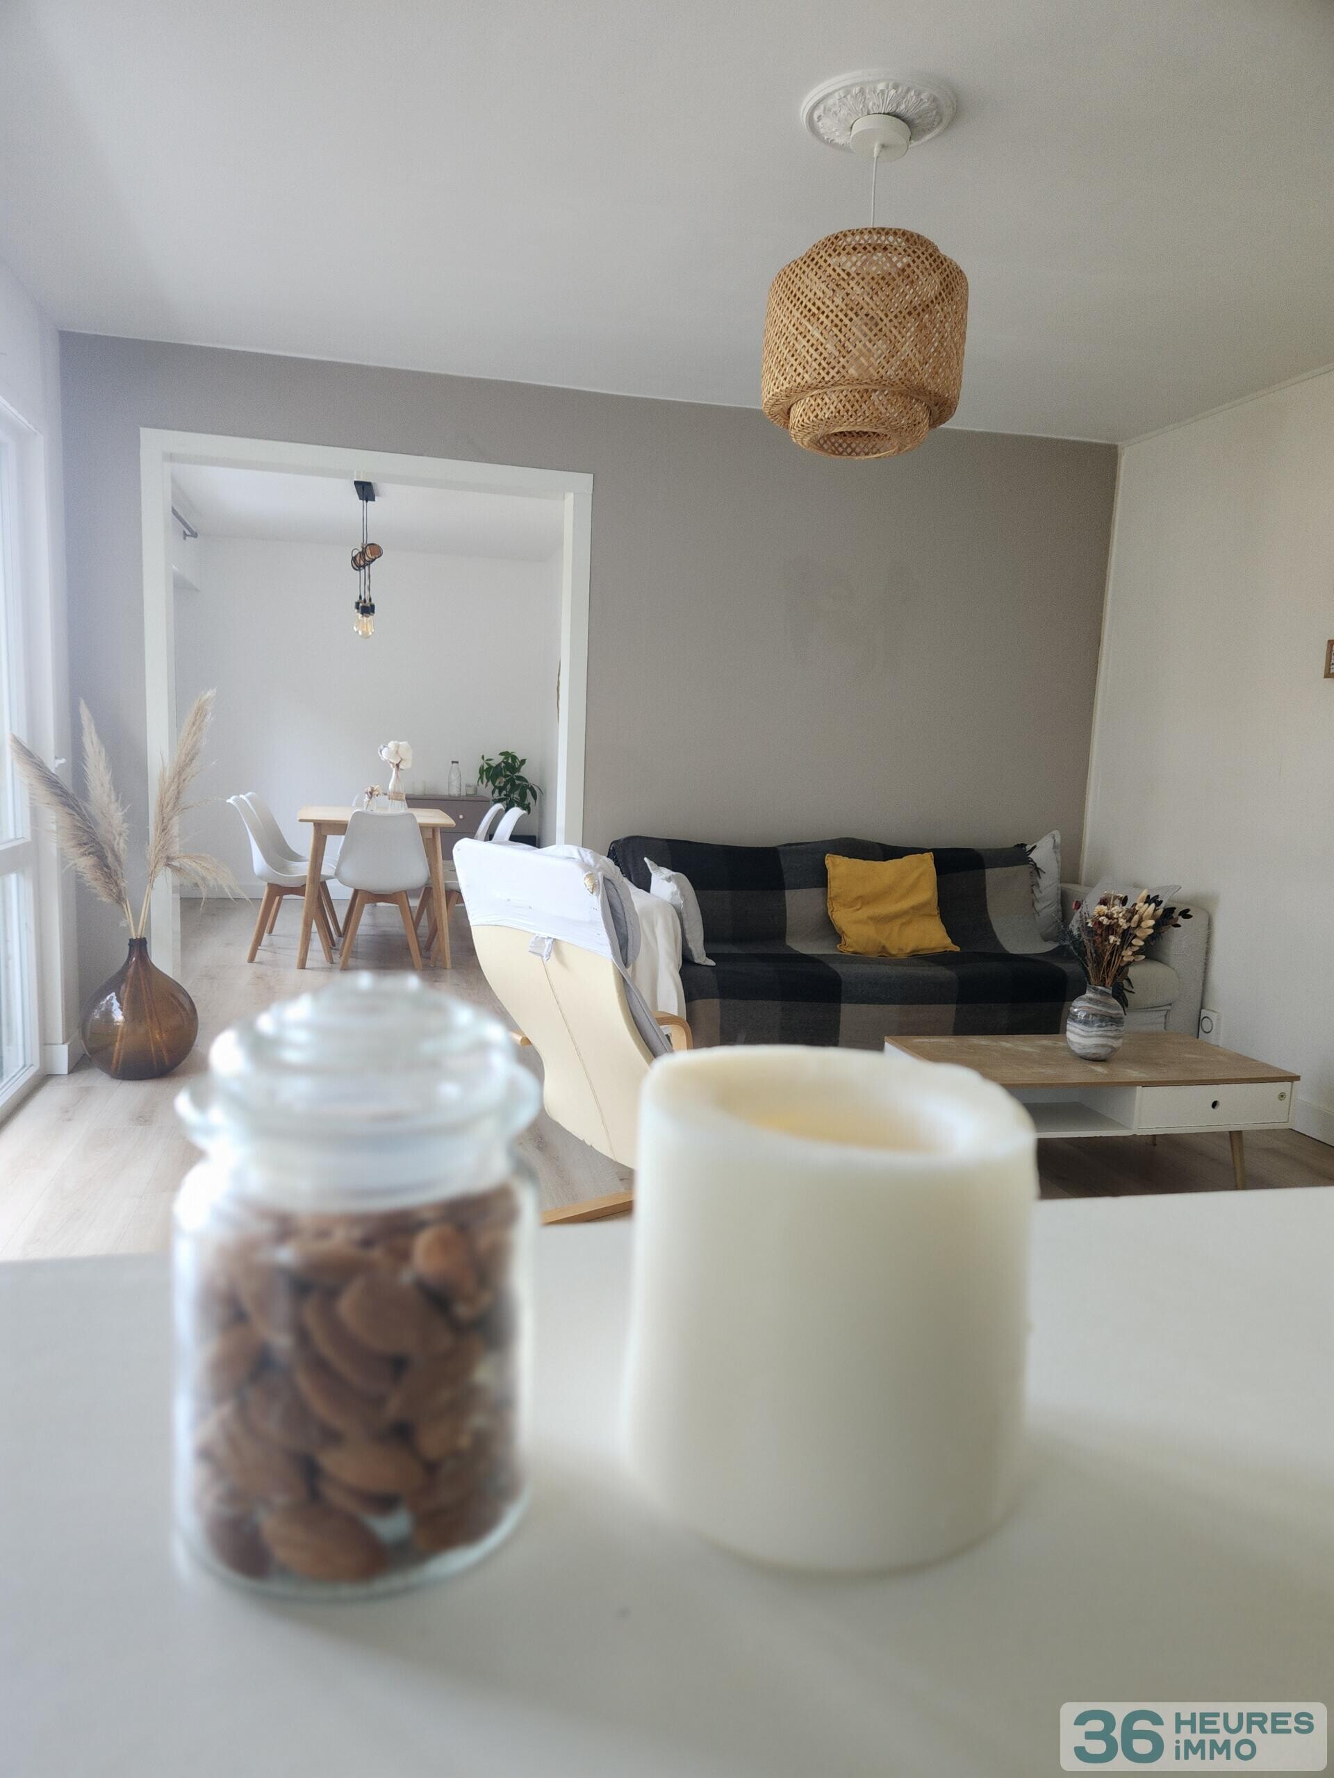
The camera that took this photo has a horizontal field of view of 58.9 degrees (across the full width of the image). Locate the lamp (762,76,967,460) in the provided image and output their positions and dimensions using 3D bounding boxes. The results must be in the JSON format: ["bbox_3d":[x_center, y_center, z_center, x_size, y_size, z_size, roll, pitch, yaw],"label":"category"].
[{"bbox_3d":[0.415,-1.254,2.437,0.410,0.645,0.410,2,8,0],"label":"lamp"}]

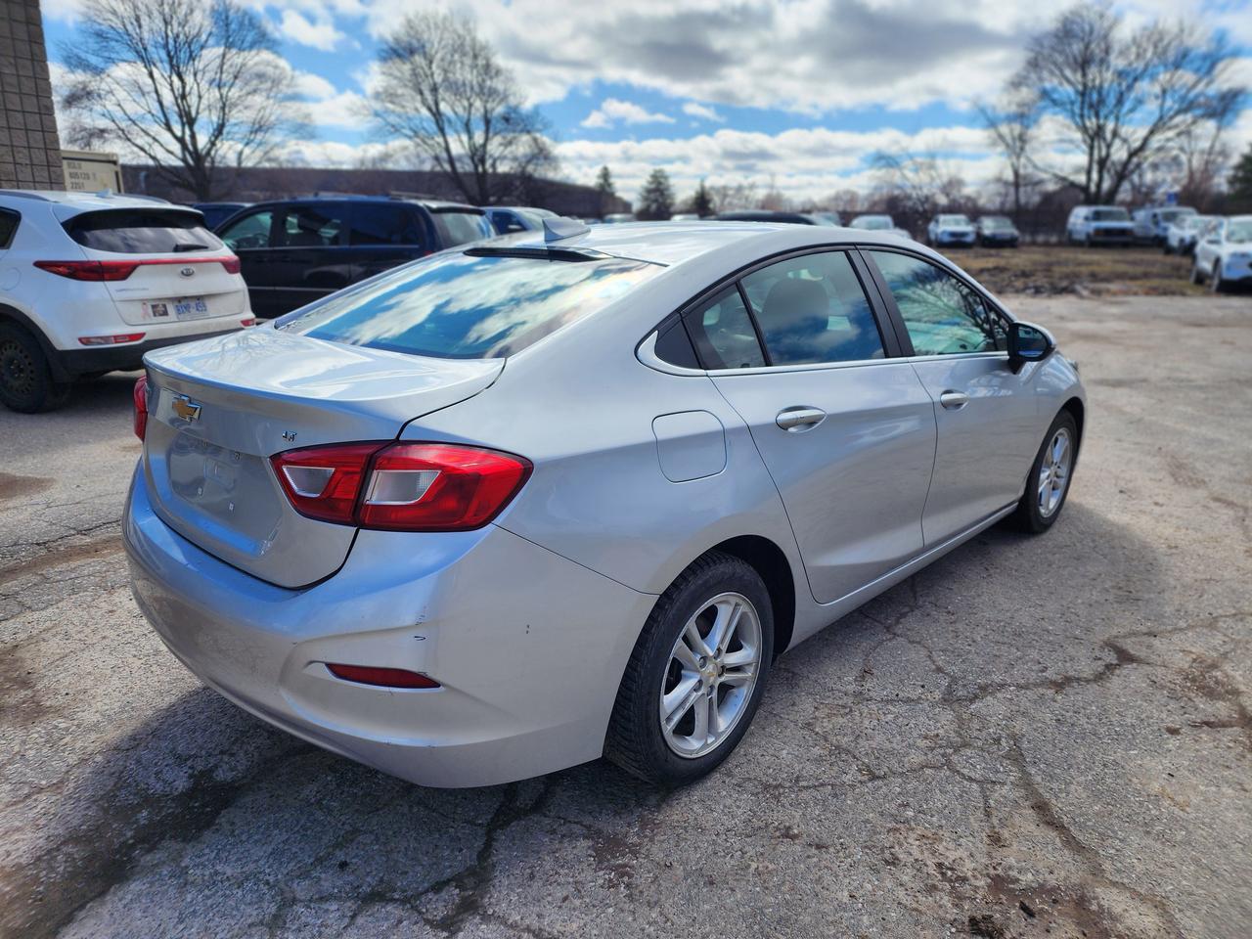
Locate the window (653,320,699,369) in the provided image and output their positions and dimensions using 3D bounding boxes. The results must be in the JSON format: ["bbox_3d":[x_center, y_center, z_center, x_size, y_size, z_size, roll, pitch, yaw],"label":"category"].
[{"bbox_3d":[0.119,-0.298,2.044,0.165,0.140,0.030,-16,-1,-44],"label":"window"}]

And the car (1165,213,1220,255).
[{"bbox_3d":[25.808,-10.630,37.815,1.850,1.650,4.500,8,18,23],"label":"car"}]

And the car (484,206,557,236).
[{"bbox_3d":[-2.172,-4.514,17.299,4.700,1.730,1.880,14,21,38],"label":"car"}]

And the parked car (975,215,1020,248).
[{"bbox_3d":[20.770,-13.250,46.361,1.820,1.530,4.500,5,17,13],"label":"parked car"}]

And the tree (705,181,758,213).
[{"bbox_3d":[13.868,-34.225,108.931,6.800,5.600,6.500,1,16,0],"label":"tree"}]

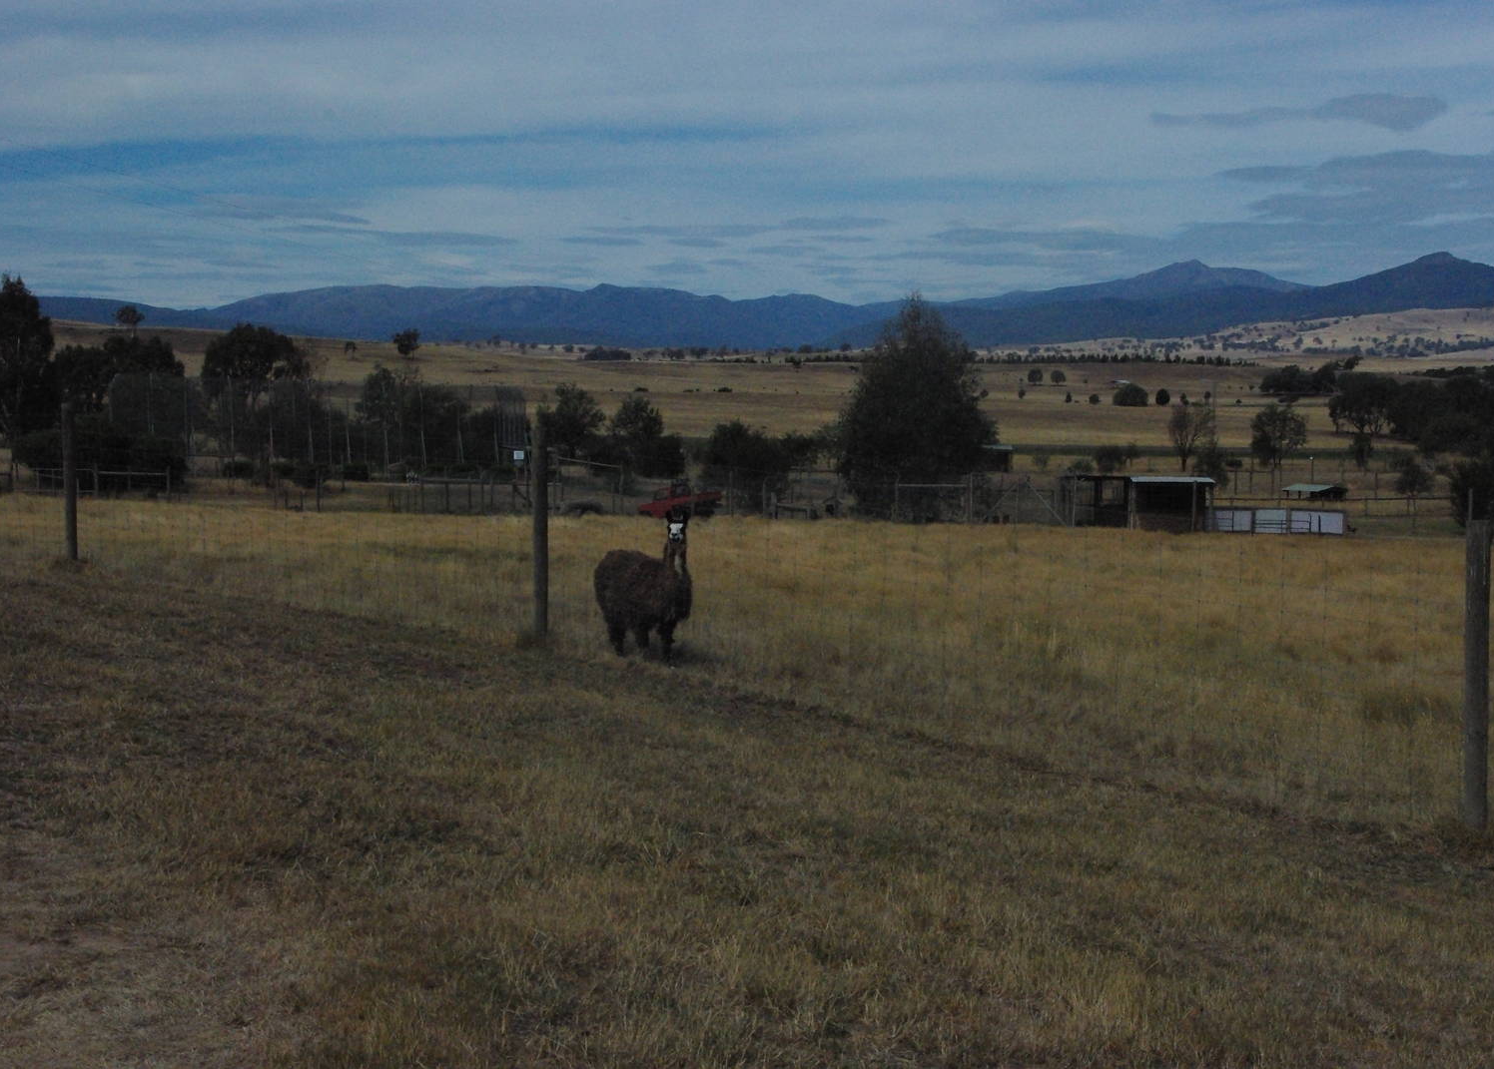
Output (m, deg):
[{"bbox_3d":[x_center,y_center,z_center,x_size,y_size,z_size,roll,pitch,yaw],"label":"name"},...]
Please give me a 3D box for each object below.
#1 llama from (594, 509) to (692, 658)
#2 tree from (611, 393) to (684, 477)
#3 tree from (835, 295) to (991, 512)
[{"bbox_3d":[-0.907,0.442,17.500,0.550,1.310,1.100,-5,8,-42],"label":"llama"},{"bbox_3d":[-6.303,-6.301,127.000,4.507,5.310,4.507,0,6,-3],"label":"tree"},{"bbox_3d":[7.725,-5.971,92.000,7.317,10.105,7.317,0,6,5],"label":"tree"}]

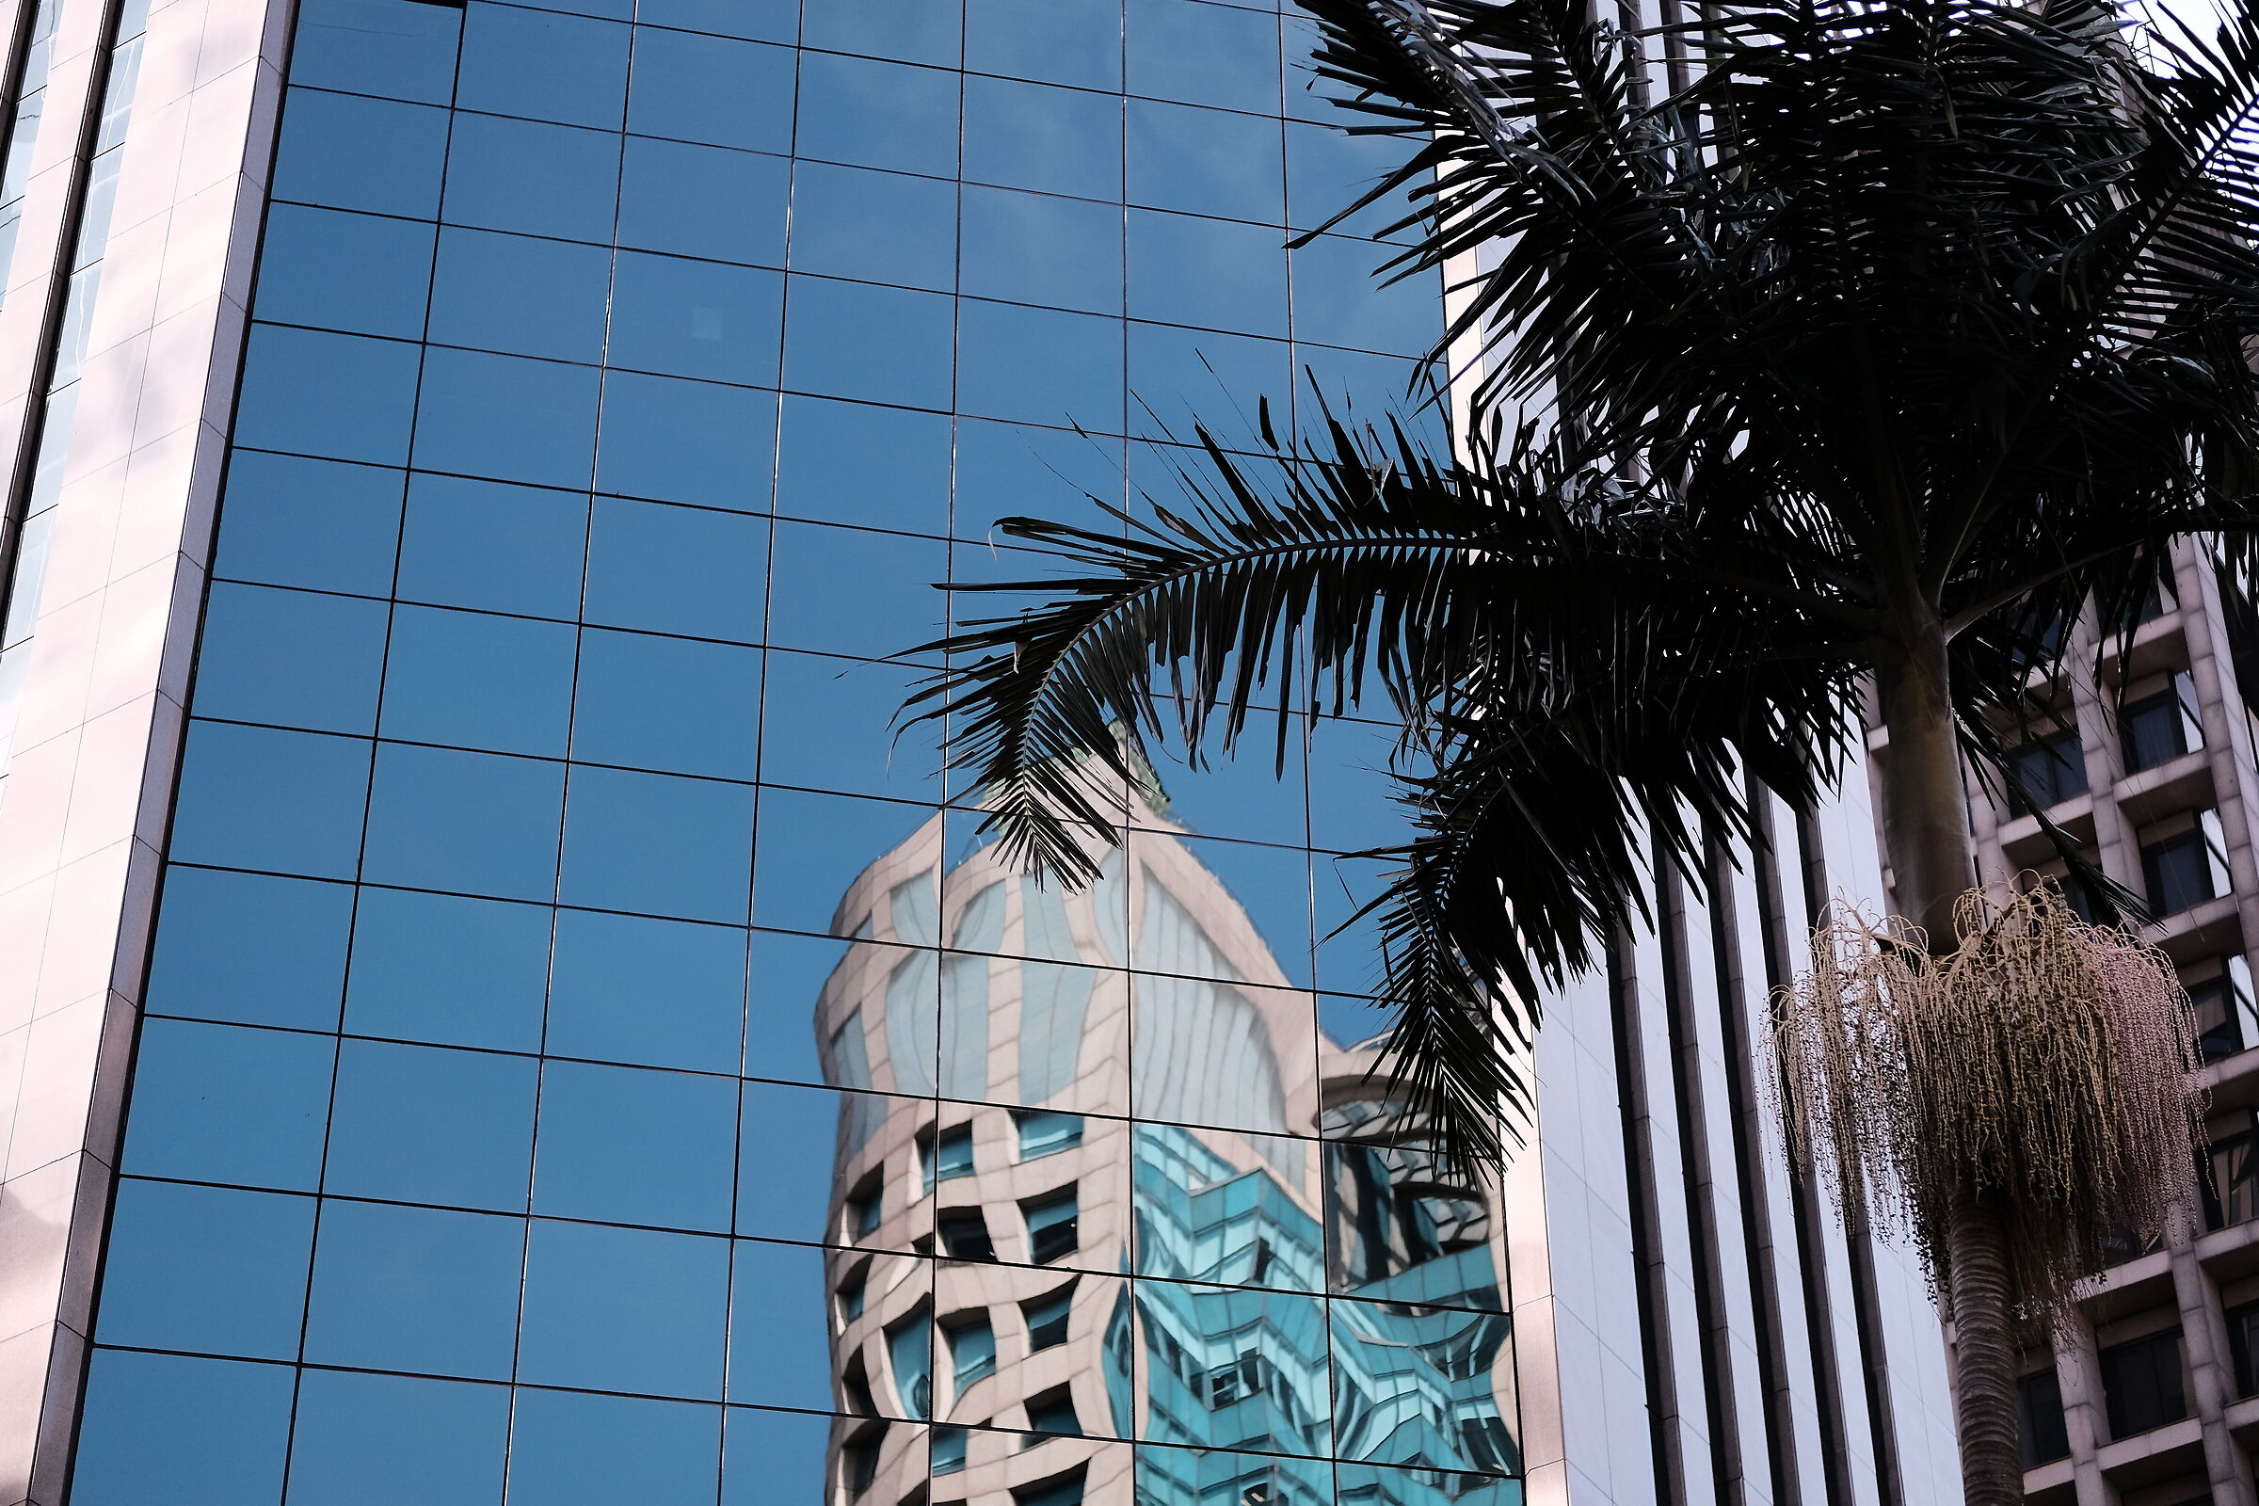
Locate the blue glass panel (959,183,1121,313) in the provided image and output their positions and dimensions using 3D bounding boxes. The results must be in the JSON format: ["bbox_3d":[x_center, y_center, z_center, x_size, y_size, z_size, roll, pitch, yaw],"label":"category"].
[{"bbox_3d":[-0.672,-3.858,36.035,1.280,1.211,0.050,7,-39,-9],"label":"blue glass panel"}]

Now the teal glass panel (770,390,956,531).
[{"bbox_3d":[-2.157,-2.350,38.304,1.428,1.349,0.050,7,-39,-9],"label":"teal glass panel"}]

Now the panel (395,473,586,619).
[{"bbox_3d":[-4.472,-1.457,33.103,1.280,1.211,0.050,7,-39,-9],"label":"panel"}]

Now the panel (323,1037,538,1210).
[{"bbox_3d":[-4.443,2.371,30.017,1.280,1.211,0.050,7,-39,-9],"label":"panel"}]

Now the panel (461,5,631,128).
[{"bbox_3d":[-4.755,-5.554,38.192,1.337,1.260,0.060,7,-39,-9],"label":"panel"}]

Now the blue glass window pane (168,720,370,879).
[{"bbox_3d":[-6.021,0.341,33.149,1.265,1.260,0.060,7,-39,-9],"label":"blue glass window pane"}]

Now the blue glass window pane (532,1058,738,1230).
[{"bbox_3d":[-3.357,2.683,31.967,1.337,1.260,0.060,7,-39,-9],"label":"blue glass window pane"}]

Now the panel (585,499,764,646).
[{"bbox_3d":[-3.385,-1.353,35.188,1.337,1.260,0.060,7,-39,-9],"label":"panel"}]

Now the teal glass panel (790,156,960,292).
[{"bbox_3d":[-2.173,-4.487,40.019,1.428,1.349,0.050,7,-39,-9],"label":"teal glass panel"}]

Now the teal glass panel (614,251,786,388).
[{"bbox_3d":[-3.399,-3.371,36.799,1.337,1.260,0.060,7,-39,-9],"label":"teal glass panel"}]

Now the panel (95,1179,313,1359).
[{"bbox_3d":[-6.000,3.368,30.733,1.265,1.260,0.060,7,-39,-9],"label":"panel"}]

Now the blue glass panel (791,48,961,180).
[{"bbox_3d":[-1.953,-4.972,36.601,1.280,1.211,0.050,7,-39,-9],"label":"blue glass panel"}]

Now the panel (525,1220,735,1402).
[{"bbox_3d":[-3.350,3.692,31.162,1.337,1.260,0.060,7,-39,-9],"label":"panel"}]

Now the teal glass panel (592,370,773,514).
[{"bbox_3d":[-3.206,-2.257,34.080,1.280,1.211,0.050,7,-39,-9],"label":"teal glass panel"}]

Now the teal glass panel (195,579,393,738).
[{"bbox_3d":[-6.028,-0.668,33.954,1.265,1.260,0.060,7,-39,-9],"label":"teal glass panel"}]

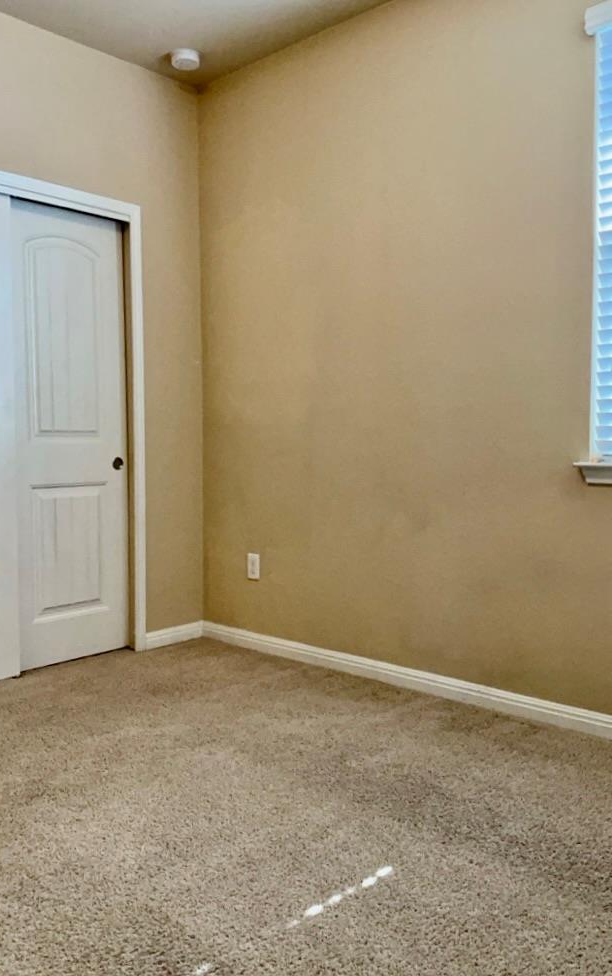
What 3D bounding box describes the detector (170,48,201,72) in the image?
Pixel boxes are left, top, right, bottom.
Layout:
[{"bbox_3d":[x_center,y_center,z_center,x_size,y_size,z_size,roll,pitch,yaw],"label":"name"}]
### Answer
[{"bbox_3d":[-0.537,-1.910,3.402,0.125,0.046,0.125,0,3,0],"label":"detector"}]

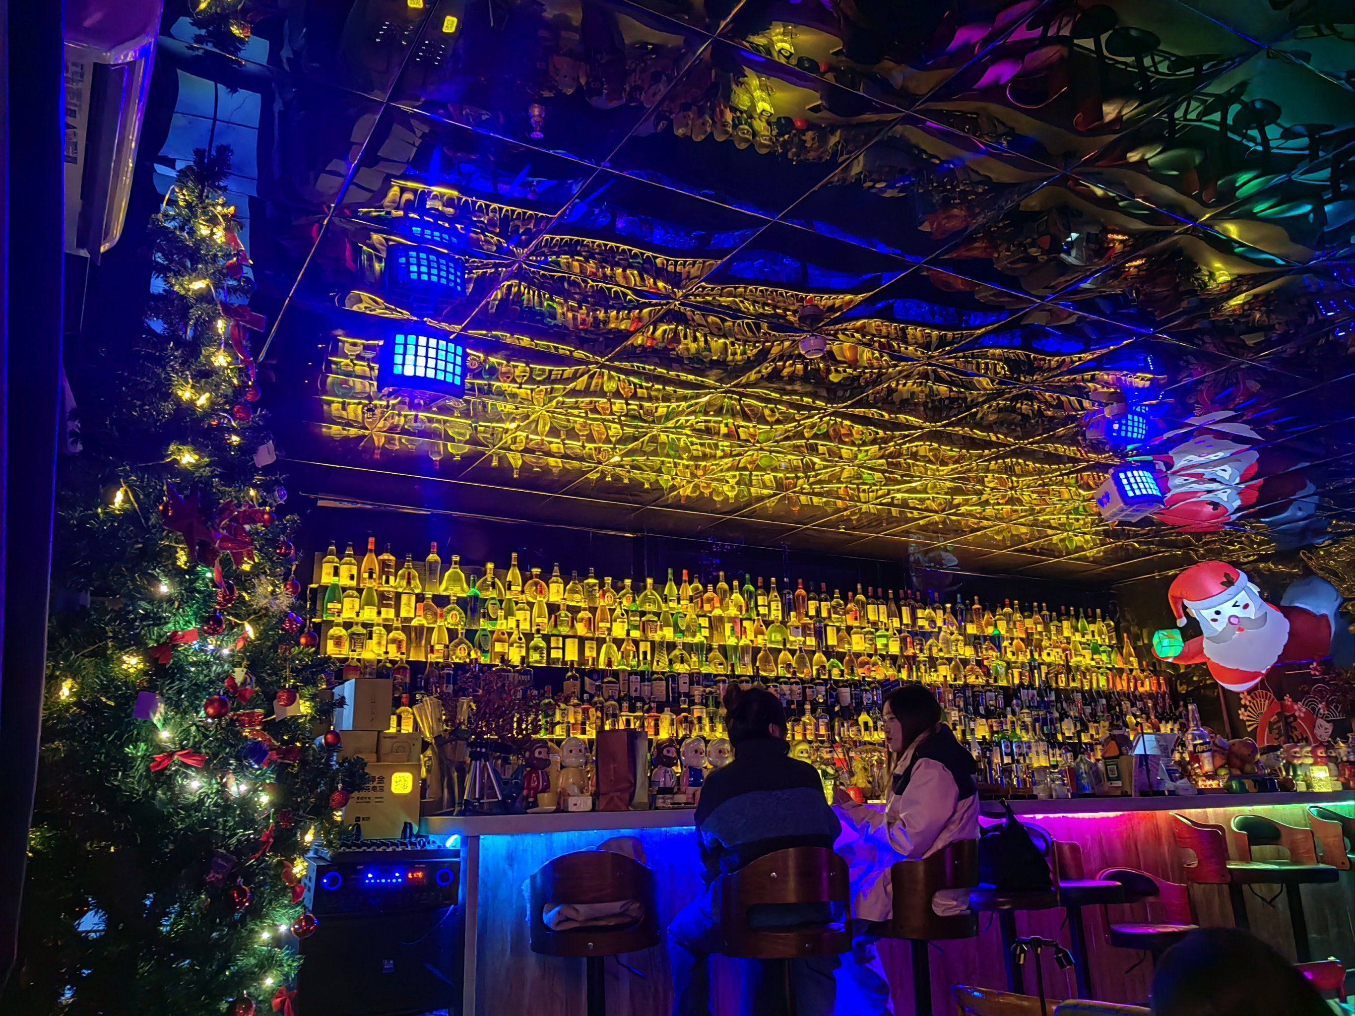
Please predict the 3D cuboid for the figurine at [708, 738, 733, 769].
[{"bbox_3d":[0.181,1.095,4.395,0.115,0.270,0.110,7,-18,-29],"label":"figurine"}]

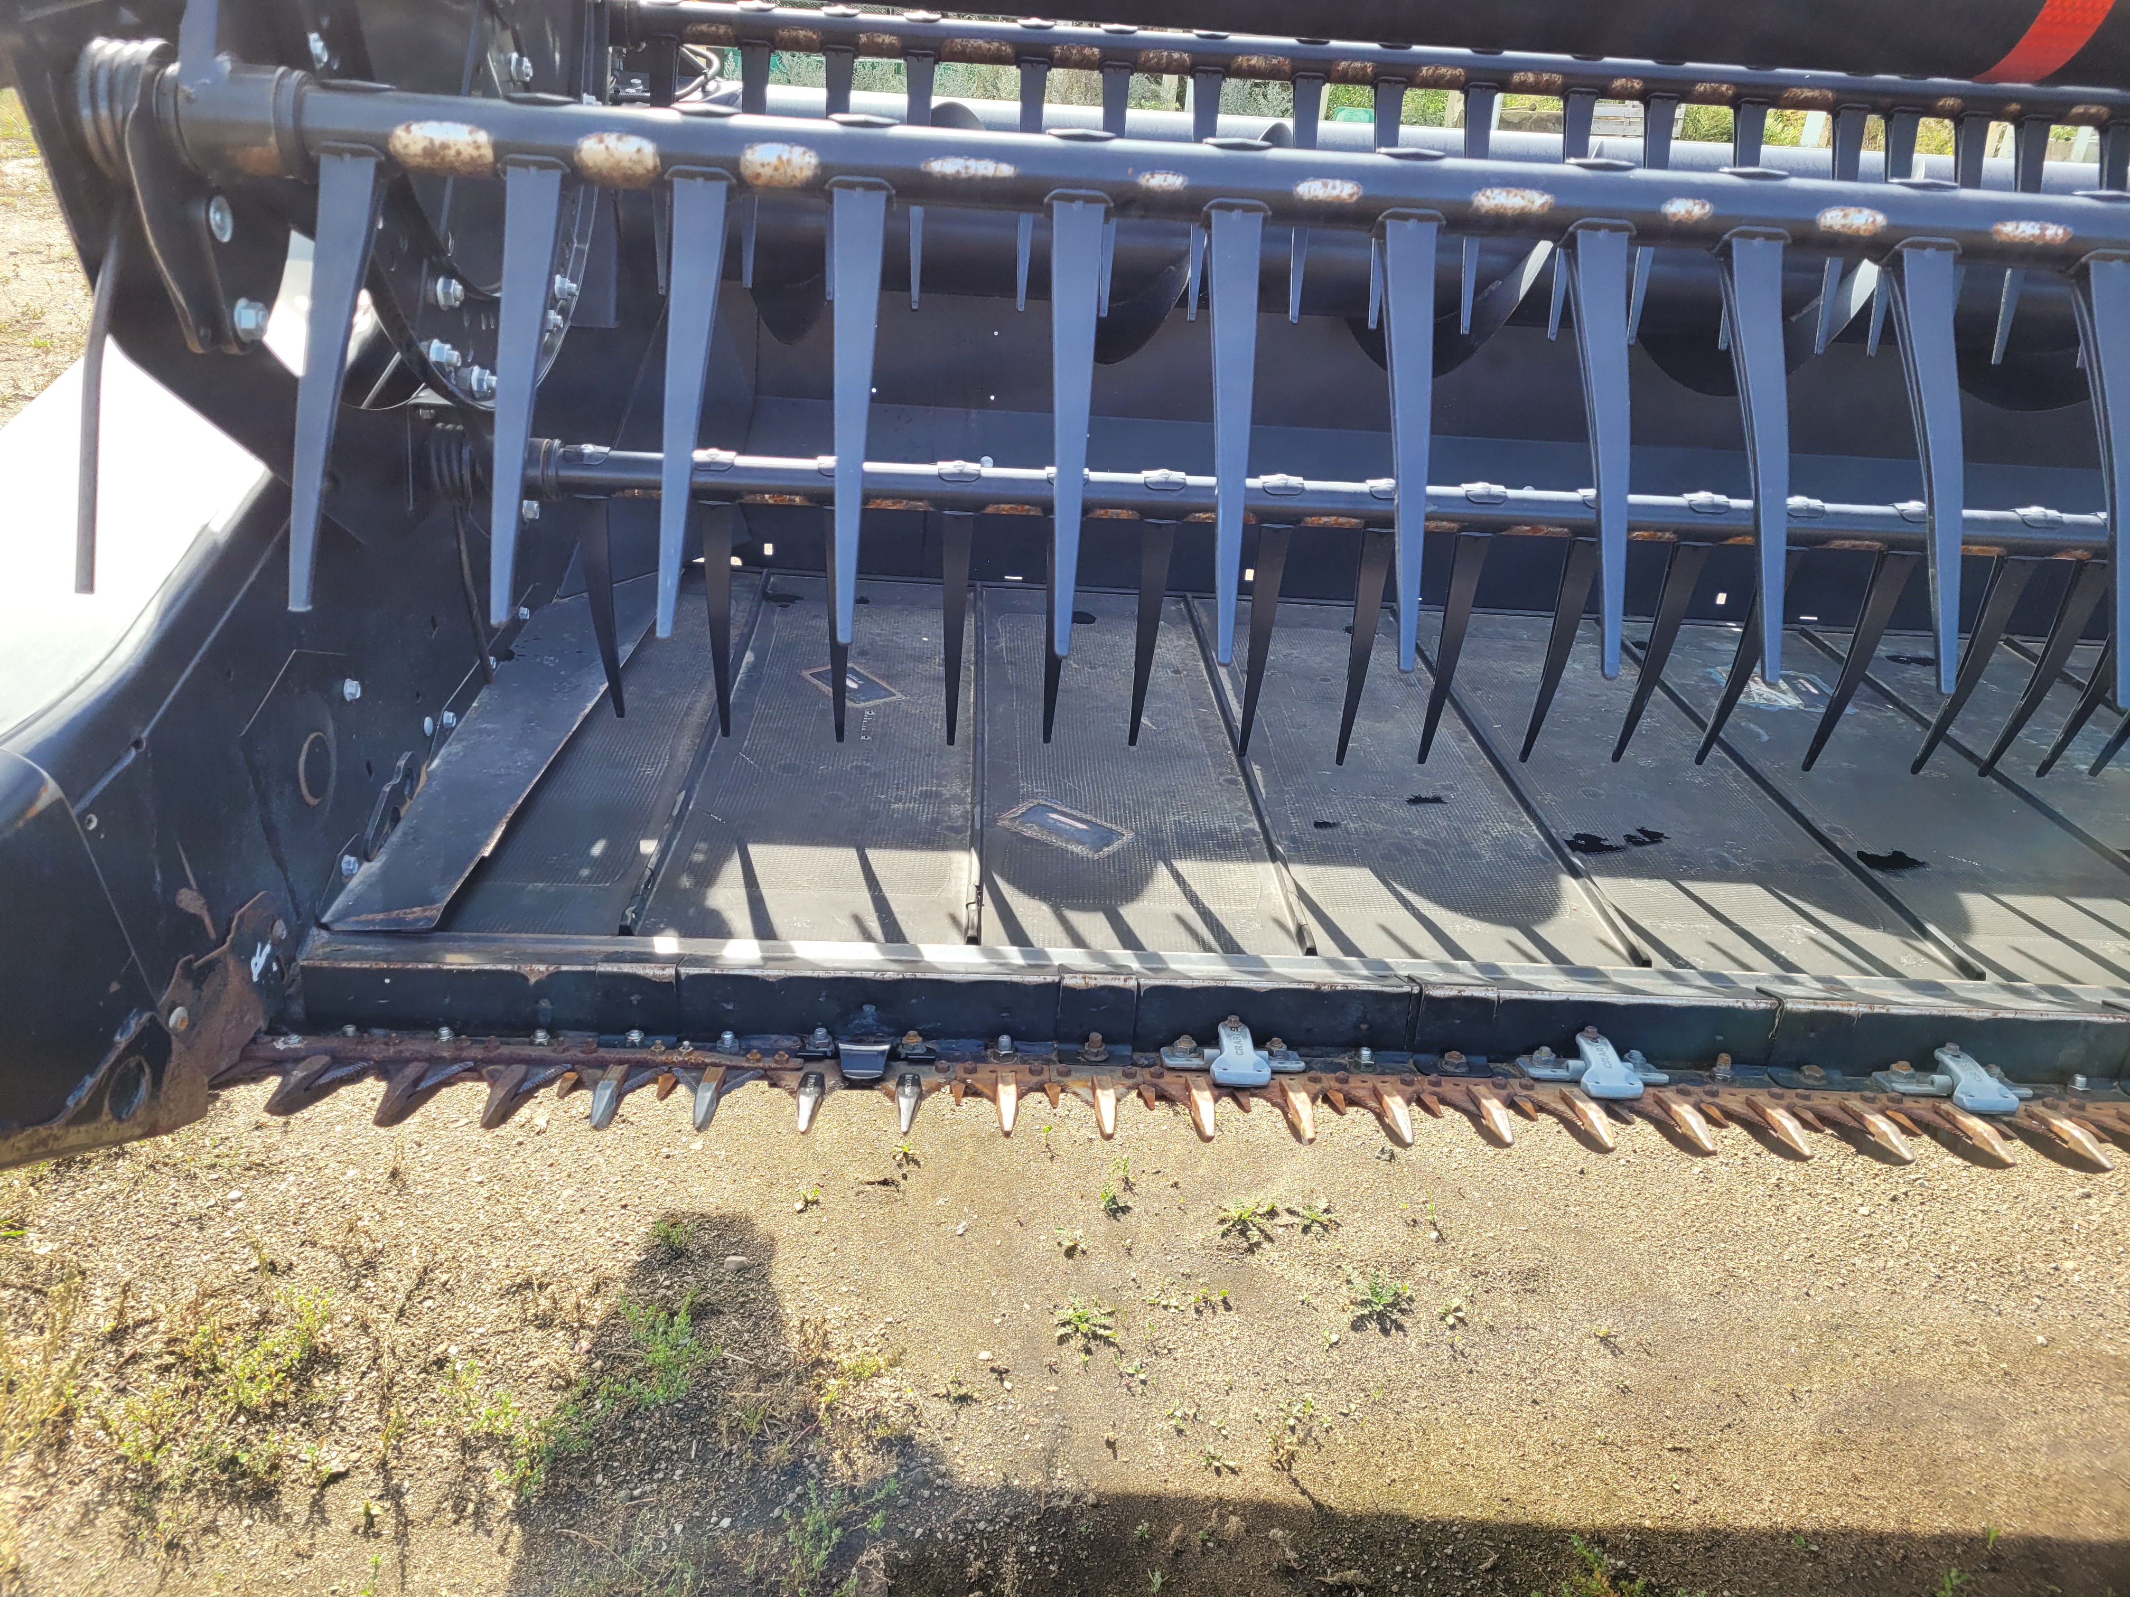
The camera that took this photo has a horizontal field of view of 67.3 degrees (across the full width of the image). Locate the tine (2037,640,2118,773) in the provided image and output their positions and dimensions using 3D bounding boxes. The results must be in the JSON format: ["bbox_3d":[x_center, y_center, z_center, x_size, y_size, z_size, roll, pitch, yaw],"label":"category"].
[{"bbox_3d":[1.029,-0.125,1.601,0.031,0.252,0.030,2,38,-3],"label":"tine"}]

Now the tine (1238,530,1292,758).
[{"bbox_3d":[0.192,-0.153,1.585,0.031,0.272,0.030,2,37,-3],"label":"tine"}]

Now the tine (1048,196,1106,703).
[{"bbox_3d":[0.003,-0.206,0.891,0.031,0.266,0.030,2,-8,-3],"label":"tine"}]

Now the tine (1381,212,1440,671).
[{"bbox_3d":[0.193,-0.199,0.901,0.031,0.267,0.030,3,-8,-3],"label":"tine"}]

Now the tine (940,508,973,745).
[{"bbox_3d":[-0.108,-0.164,1.569,0.031,0.271,0.030,2,37,-3],"label":"tine"}]

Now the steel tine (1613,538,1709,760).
[{"bbox_3d":[0.578,-0.142,1.578,0.031,0.256,0.030,3,37,-3],"label":"steel tine"}]

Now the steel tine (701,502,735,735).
[{"bbox_3d":[-0.328,-0.168,1.532,0.031,0.261,0.030,4,36,-4],"label":"steel tine"}]

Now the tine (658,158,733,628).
[{"bbox_3d":[-0.209,-0.218,0.878,0.031,0.269,0.030,3,-8,-3],"label":"tine"}]

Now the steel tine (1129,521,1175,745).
[{"bbox_3d":[0.078,-0.157,1.553,0.031,0.256,0.030,3,37,-3],"label":"steel tine"}]

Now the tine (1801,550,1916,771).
[{"bbox_3d":[0.796,-0.137,1.617,0.031,0.266,0.030,2,38,-3],"label":"tine"}]

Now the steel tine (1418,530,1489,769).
[{"bbox_3d":[0.383,-0.147,1.595,0.031,0.272,0.030,2,37,-3],"label":"steel tine"}]

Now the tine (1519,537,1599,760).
[{"bbox_3d":[0.478,-0.143,1.573,0.031,0.258,0.030,2,37,-3],"label":"tine"}]

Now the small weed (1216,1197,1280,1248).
[{"bbox_3d":[0.262,0.612,2.320,0.087,0.035,0.080,2,27,-3],"label":"small weed"}]

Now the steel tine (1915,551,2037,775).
[{"bbox_3d":[0.894,-0.130,1.594,0.031,0.257,0.030,3,37,-3],"label":"steel tine"}]

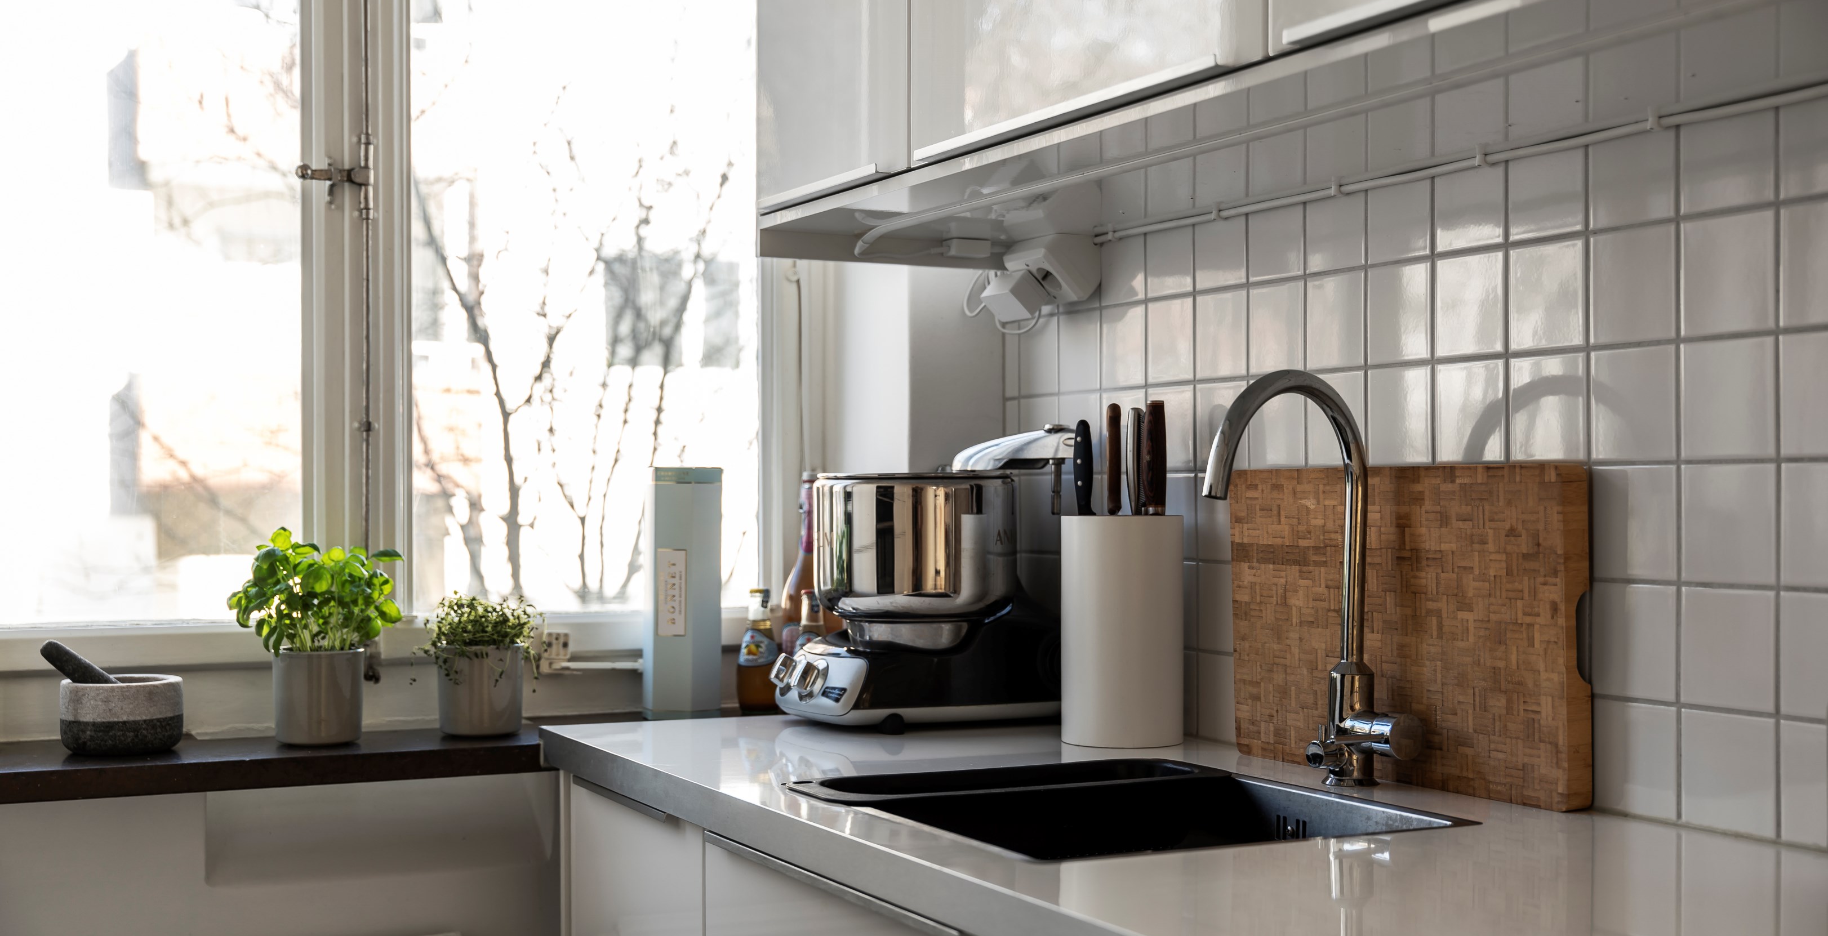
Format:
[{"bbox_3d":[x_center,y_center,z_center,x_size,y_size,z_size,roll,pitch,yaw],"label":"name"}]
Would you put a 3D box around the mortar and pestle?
[{"bbox_3d":[-0.917,0.264,2.321,0.152,0.122,0.131,1,-1,-27],"label":"mortar and pestle"}]

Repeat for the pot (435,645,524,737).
[{"bbox_3d":[-0.535,0.272,2.497,0.105,0.105,0.105,0,-1,0],"label":"pot"}]

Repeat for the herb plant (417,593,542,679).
[{"bbox_3d":[-0.532,0.208,2.498,0.148,0.105,0.136,1,-1,-27],"label":"herb plant"}]

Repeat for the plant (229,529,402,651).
[{"bbox_3d":[-0.706,0.145,2.398,0.197,0.147,0.177,1,-1,-27],"label":"plant"}]

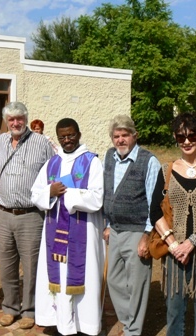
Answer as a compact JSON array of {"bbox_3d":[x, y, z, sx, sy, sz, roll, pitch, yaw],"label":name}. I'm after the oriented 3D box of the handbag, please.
[{"bbox_3d":[0.400,0.280,2.960,0.150,0.590,0.280,-3,6,-31],"label":"handbag"}]

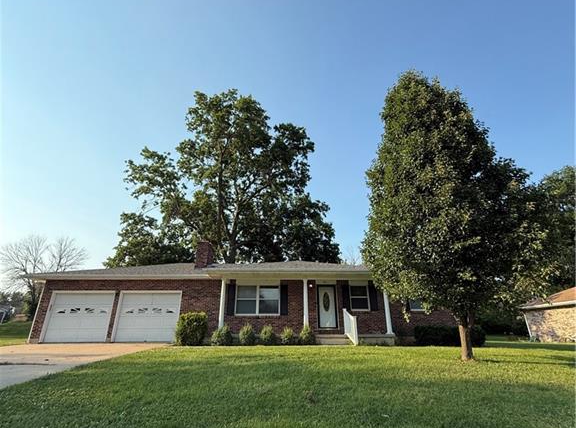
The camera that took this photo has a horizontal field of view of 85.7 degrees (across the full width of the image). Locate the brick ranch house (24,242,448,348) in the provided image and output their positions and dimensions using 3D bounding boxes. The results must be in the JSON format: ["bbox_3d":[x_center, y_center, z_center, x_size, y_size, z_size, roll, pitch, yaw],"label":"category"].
[{"bbox_3d":[-1.384,4.690,17.975,20.200,5.300,11.000,0,-23,-1],"label":"brick ranch house"}]

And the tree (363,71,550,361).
[{"bbox_3d":[5.147,-0.733,10.687,5.700,10.300,5.500,0,-23,-1],"label":"tree"}]

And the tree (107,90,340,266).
[{"bbox_3d":[-5.505,-1.379,28.505,19.500,24.600,18.000,0,-23,-1],"label":"tree"}]

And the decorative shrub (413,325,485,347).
[{"bbox_3d":[7.219,5.372,13.892,3.100,0.900,1.200,0,-23,-1],"label":"decorative shrub"}]

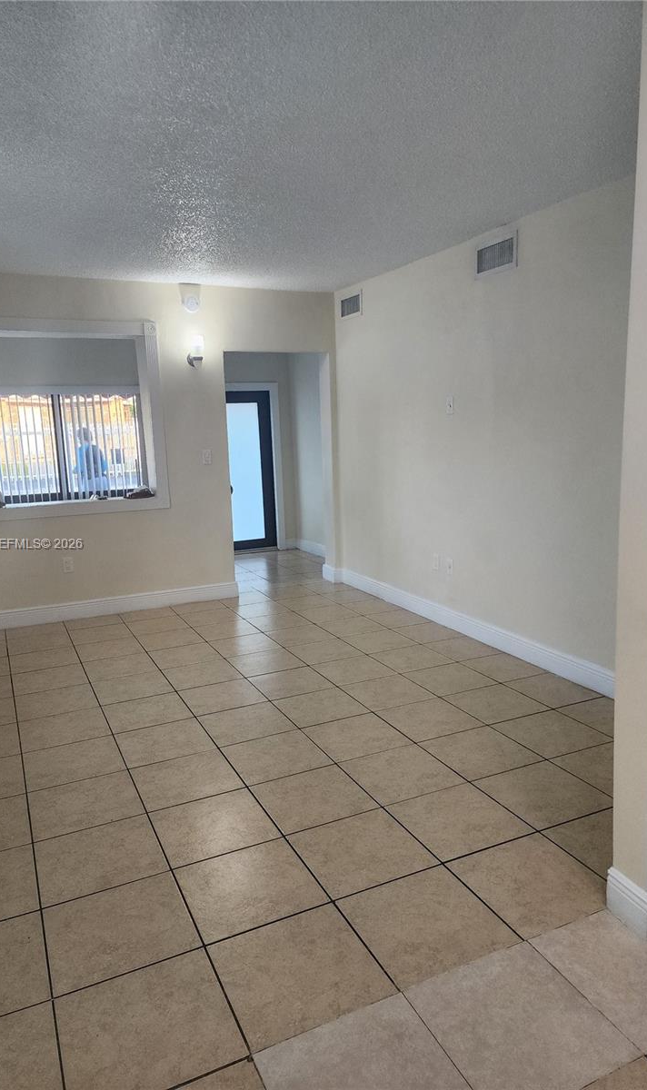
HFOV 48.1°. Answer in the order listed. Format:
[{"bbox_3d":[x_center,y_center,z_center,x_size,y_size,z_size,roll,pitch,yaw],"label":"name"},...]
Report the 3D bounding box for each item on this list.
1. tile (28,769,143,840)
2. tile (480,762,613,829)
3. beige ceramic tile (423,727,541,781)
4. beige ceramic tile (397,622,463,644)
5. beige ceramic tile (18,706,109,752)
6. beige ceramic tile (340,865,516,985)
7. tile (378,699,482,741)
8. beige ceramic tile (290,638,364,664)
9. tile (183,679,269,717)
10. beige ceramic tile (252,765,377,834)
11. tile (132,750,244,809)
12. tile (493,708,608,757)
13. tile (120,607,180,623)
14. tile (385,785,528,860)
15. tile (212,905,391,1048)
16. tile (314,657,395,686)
[{"bbox_3d":[-0.987,1.071,2.999,0.417,0.010,0.414,-7,11,-24],"label":"tile"},{"bbox_3d":[0.861,0.968,2.825,0.401,0.010,0.401,-7,11,-24],"label":"tile"},{"bbox_3d":[0.690,0.912,3.187,0.401,0.010,0.401,-7,11,-24],"label":"beige ceramic tile"},{"bbox_3d":[0.713,0.602,4.940,0.349,0.010,0.390,-7,11,-24],"label":"beige ceramic tile"},{"bbox_3d":[-1.355,0.964,3.790,0.420,0.010,0.420,-7,11,-24],"label":"beige ceramic tile"},{"bbox_3d":[0.312,1.165,2.235,0.420,0.010,0.420,-7,11,-24],"label":"beige ceramic tile"},{"bbox_3d":[0.525,0.860,3.568,0.403,0.010,0.398,-7,11,-24],"label":"tile"},{"bbox_3d":[0.006,0.688,4.639,0.401,0.010,0.401,-7,11,-24],"label":"beige ceramic tile"},{"bbox_3d":[-0.585,0.873,4.139,0.420,0.010,0.420,-7,11,-24],"label":"tile"},{"bbox_3d":[-0.039,1.000,2.857,0.398,0.010,0.394,-7,11,-24],"label":"beige ceramic tile"},{"bbox_3d":[-0.588,0.997,3.085,0.406,0.010,0.406,-7,11,-24],"label":"tile"},{"bbox_3d":[1.049,0.870,3.351,0.393,0.010,0.394,-7,11,-24],"label":"tile"},{"bbox_3d":[-1.390,0.555,5.713,0.403,0.010,0.298,-7,11,-24],"label":"tile"},{"bbox_3d":[0.494,1.012,2.658,0.401,0.010,0.401,-7,11,-24],"label":"tile"},{"bbox_3d":[-0.069,1.157,1.974,0.403,0.010,0.396,-7,11,-24],"label":"tile"},{"bbox_3d":[0.179,0.742,4.265,0.393,0.010,0.394,-7,11,-24],"label":"tile"}]

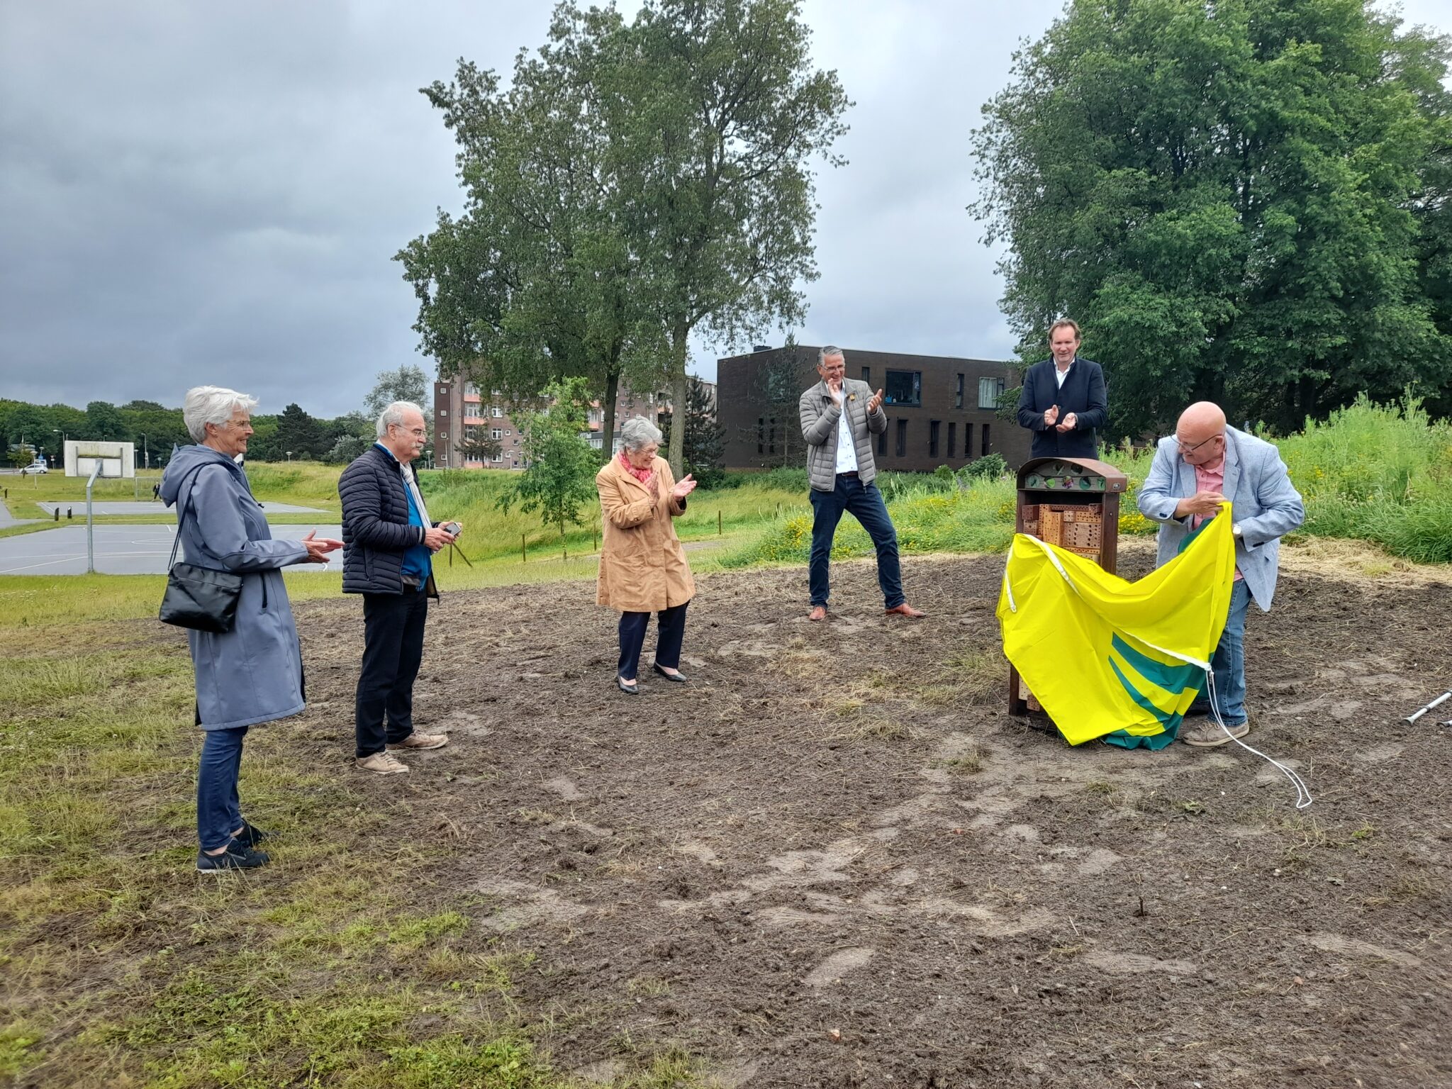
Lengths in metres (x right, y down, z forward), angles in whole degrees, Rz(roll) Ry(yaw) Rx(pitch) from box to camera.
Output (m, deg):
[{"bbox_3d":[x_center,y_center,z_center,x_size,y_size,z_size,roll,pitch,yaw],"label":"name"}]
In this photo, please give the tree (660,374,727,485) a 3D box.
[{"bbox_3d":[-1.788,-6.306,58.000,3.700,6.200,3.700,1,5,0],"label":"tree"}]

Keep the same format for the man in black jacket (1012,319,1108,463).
[{"bbox_3d":[1.998,-0.409,6.250,0.560,1.830,0.400,2,5,19],"label":"man in black jacket"}]

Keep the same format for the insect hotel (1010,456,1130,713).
[{"bbox_3d":[1.637,0.220,5.020,0.440,1.270,0.300,4,6,37],"label":"insect hotel"}]

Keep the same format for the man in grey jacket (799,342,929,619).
[{"bbox_3d":[0.865,-0.398,6.750,0.780,1.780,0.500,0,5,-5],"label":"man in grey jacket"}]

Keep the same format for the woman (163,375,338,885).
[{"bbox_3d":[-1.698,0.290,3.750,0.640,1.670,0.520,-1,5,-20],"label":"woman"}]

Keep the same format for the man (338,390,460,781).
[{"bbox_3d":[-1.535,0.188,4.900,0.540,1.720,0.540,1,5,5],"label":"man"}]

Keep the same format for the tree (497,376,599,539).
[{"bbox_3d":[-7.424,-3.773,45.000,4.100,6.800,4.000,0,5,-9],"label":"tree"}]

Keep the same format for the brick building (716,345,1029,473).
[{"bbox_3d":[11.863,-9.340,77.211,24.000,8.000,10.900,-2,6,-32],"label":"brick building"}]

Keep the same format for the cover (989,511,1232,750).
[{"bbox_3d":[1.781,0.365,4.780,1.000,1.040,0.400,3,5,27],"label":"cover"}]

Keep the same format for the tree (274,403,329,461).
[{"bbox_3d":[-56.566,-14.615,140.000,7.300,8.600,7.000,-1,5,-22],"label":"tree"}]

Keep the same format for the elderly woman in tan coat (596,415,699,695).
[{"bbox_3d":[-0.440,0.047,5.850,0.520,1.510,0.520,-3,6,-38],"label":"elderly woman in tan coat"}]

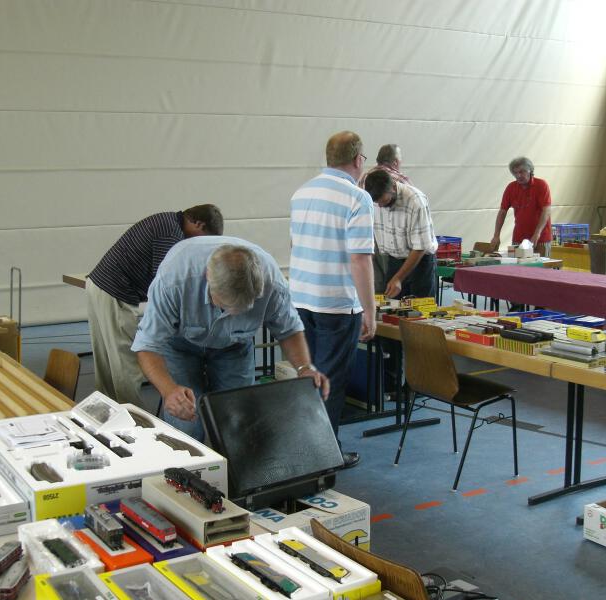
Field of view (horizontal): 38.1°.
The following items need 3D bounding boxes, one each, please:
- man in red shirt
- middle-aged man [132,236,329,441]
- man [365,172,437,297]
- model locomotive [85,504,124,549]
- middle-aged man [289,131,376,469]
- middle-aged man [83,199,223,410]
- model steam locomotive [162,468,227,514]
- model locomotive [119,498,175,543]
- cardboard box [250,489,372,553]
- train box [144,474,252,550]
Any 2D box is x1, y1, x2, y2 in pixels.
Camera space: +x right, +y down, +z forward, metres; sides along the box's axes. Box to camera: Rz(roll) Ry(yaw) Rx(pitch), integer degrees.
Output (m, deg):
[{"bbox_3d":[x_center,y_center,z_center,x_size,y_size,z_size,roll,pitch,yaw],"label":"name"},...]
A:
[{"bbox_3d":[2.042,-0.469,8.217,0.600,1.710,0.420,2,8,18],"label":"man in red shirt"},{"bbox_3d":[-0.321,0.397,3.524,0.670,1.300,0.820,-3,8,-17],"label":"middle-aged man"},{"bbox_3d":[0.668,-0.102,6.128,0.720,1.580,0.550,-5,9,-32],"label":"man"},{"bbox_3d":[-0.418,0.475,1.861,0.031,0.045,0.160,-5,9,-32],"label":"model locomotive"},{"bbox_3d":[0.156,0.006,4.659,0.480,1.760,0.340,6,10,40],"label":"middle-aged man"},{"bbox_3d":[-0.830,0.134,5.152,0.900,1.380,0.520,-5,9,-32],"label":"middle-aged man"},{"bbox_3d":[-0.246,0.410,1.971,0.034,0.045,0.252,-5,9,-32],"label":"model steam locomotive"},{"bbox_3d":[-0.326,0.462,1.847,0.036,0.043,0.195,-6,9,-33],"label":"model locomotive"},{"bbox_3d":[-0.058,0.923,3.512,0.420,0.255,0.500,-7,10,-37],"label":"cardboard box"},{"bbox_3d":[-0.245,0.459,1.961,0.103,0.051,0.320,-5,9,-32],"label":"train box"}]

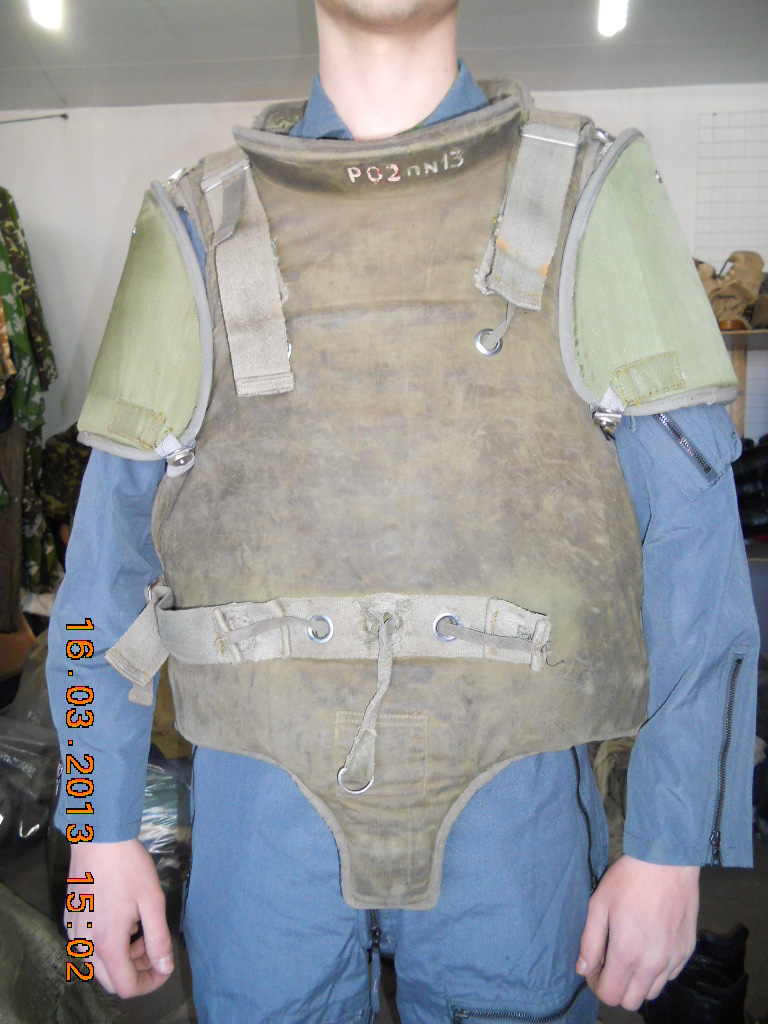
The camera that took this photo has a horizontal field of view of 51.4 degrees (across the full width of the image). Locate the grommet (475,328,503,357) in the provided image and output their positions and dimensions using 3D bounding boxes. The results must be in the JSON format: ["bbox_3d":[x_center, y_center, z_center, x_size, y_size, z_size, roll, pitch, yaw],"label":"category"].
[{"bbox_3d":[0.081,-0.131,0.615,0.021,0.021,0.004,0,0,0],"label":"grommet"}]

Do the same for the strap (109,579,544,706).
[{"bbox_3d":[-0.056,0.115,0.663,0.383,0.113,0.083,0,7,10],"label":"strap"}]

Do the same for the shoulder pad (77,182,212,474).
[{"bbox_3d":[-0.193,-0.160,0.690,0.130,0.245,0.130,8,7,18],"label":"shoulder pad"}]

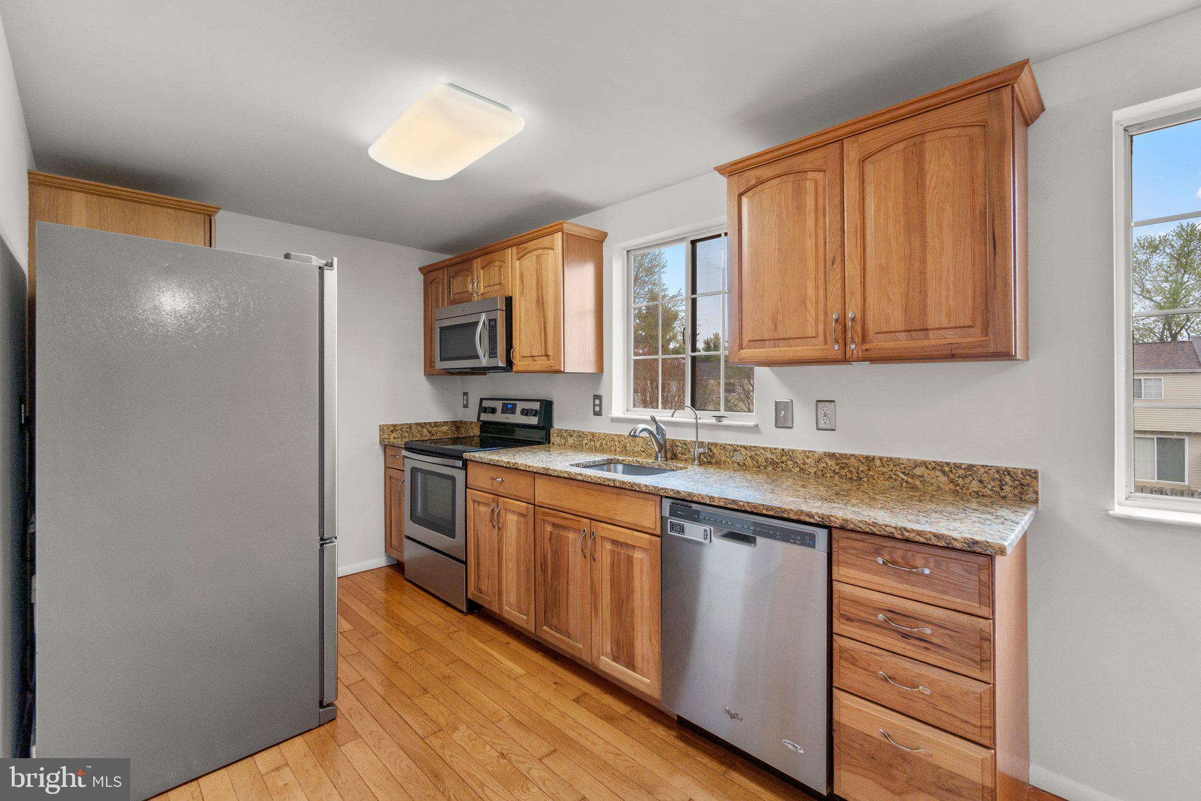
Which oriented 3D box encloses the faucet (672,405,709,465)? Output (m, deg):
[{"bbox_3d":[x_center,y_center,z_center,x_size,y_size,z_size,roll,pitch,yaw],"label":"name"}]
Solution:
[{"bbox_3d":[0.422,0.163,2.380,0.192,0.288,0.045,0,1,-11],"label":"faucet"}]

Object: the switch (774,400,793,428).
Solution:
[{"bbox_3d":[0.796,0.059,2.197,0.014,0.122,0.083,-1,2,-45],"label":"switch"}]

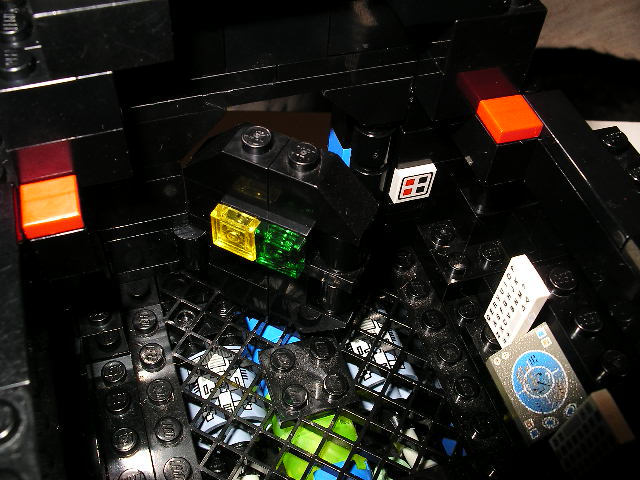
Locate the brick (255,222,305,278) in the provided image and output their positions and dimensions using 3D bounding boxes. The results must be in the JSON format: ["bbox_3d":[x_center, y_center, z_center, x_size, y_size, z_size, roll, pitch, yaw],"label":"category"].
[{"bbox_3d":[-0.006,0.002,0.114,0.008,0.008,0.003,21,54,12],"label":"brick"}]

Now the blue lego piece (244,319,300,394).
[{"bbox_3d":[-0.011,0.026,0.153,0.010,0.010,0.015,-13,54,-14],"label":"blue lego piece"}]

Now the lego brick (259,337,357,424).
[{"bbox_3d":[-0.002,0.027,0.134,0.016,0.005,0.016,-13,54,-14],"label":"lego brick"}]

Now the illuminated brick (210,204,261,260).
[{"bbox_3d":[-0.014,-0.001,0.116,0.008,0.008,0.003,21,54,12],"label":"illuminated brick"}]

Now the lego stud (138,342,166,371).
[{"bbox_3d":[-0.032,0.022,0.132,0.005,0.002,0.005,-13,54,-14],"label":"lego stud"}]

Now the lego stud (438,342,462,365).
[{"bbox_3d":[0.026,0.023,0.136,0.005,0.002,0.005,2,52,-3],"label":"lego stud"}]

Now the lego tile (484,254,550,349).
[{"bbox_3d":[0.031,0.010,0.111,0.003,0.016,0.008,-13,54,-14],"label":"lego tile"}]

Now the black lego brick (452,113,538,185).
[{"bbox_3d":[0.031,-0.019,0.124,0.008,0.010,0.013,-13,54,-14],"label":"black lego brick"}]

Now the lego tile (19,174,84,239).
[{"bbox_3d":[-0.040,-0.005,0.102,0.008,0.003,0.008,-13,54,-14],"label":"lego tile"}]

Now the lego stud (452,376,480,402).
[{"bbox_3d":[0.028,0.029,0.133,0.005,0.002,0.005,2,52,-3],"label":"lego stud"}]

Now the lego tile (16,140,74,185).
[{"bbox_3d":[-0.042,-0.012,0.105,0.008,0.003,0.008,-13,54,-14],"label":"lego tile"}]

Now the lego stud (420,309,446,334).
[{"bbox_3d":[0.023,0.017,0.140,0.005,0.002,0.005,2,52,-3],"label":"lego stud"}]

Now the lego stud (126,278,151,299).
[{"bbox_3d":[-0.037,0.010,0.141,0.005,0.002,0.005,-13,54,-14],"label":"lego stud"}]

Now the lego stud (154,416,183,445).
[{"bbox_3d":[-0.027,0.034,0.123,0.005,0.002,0.005,2,52,-3],"label":"lego stud"}]

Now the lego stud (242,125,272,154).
[{"bbox_3d":[-0.010,-0.015,0.106,0.005,0.002,0.005,2,52,-3],"label":"lego stud"}]

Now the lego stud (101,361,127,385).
[{"bbox_3d":[-0.040,0.026,0.132,0.005,0.002,0.005,-13,54,-14],"label":"lego stud"}]

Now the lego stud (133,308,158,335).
[{"bbox_3d":[-0.035,0.016,0.136,0.005,0.002,0.005,-13,54,-14],"label":"lego stud"}]

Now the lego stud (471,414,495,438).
[{"bbox_3d":[0.030,0.035,0.127,0.005,0.002,0.005,2,52,-3],"label":"lego stud"}]

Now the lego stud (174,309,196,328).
[{"bbox_3d":[-0.032,0.019,0.164,0.005,0.002,0.005,2,52,-3],"label":"lego stud"}]

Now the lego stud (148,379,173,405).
[{"bbox_3d":[-0.030,0.028,0.127,0.005,0.002,0.005,2,52,-3],"label":"lego stud"}]

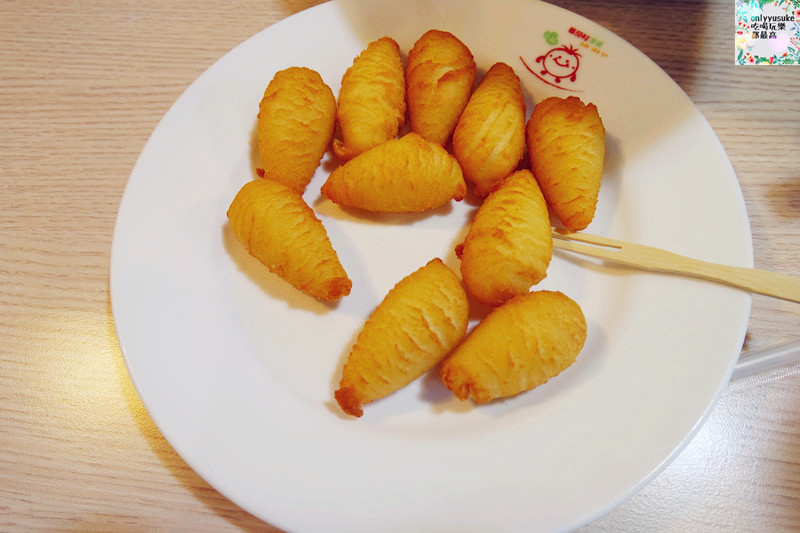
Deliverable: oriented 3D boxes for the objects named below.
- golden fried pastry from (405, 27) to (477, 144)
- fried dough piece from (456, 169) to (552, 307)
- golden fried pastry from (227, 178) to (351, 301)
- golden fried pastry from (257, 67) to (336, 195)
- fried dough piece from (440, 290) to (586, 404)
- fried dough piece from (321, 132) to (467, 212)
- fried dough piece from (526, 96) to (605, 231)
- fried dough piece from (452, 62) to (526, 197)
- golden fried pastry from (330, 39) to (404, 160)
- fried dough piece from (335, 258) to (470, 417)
[{"bbox_3d":[0.018,-0.080,0.242,0.032,0.029,0.061,0,78,5],"label":"golden fried pastry"},{"bbox_3d":[0.043,-0.013,0.216,0.034,0.030,0.063,16,68,11],"label":"fried dough piece"},{"bbox_3d":[-0.047,-0.011,0.224,0.032,0.029,0.069,-42,69,-13],"label":"golden fried pastry"},{"bbox_3d":[-0.047,-0.063,0.245,0.034,0.031,0.066,-2,69,4],"label":"golden fried pastry"},{"bbox_3d":[0.043,0.030,0.198,0.059,0.029,0.032,-26,67,-7],"label":"fried dough piece"},{"bbox_3d":[-0.003,-0.041,0.232,0.063,0.031,0.034,-3,66,3],"label":"fried dough piece"},{"bbox_3d":[0.070,-0.045,0.228,0.031,0.028,0.065,1,66,5],"label":"fried dough piece"},{"bbox_3d":[0.040,-0.061,0.237,0.031,0.028,0.067,8,72,8],"label":"fried dough piece"},{"bbox_3d":[-0.013,-0.078,0.247,0.030,0.027,0.065,11,75,9],"label":"golden fried pastry"},{"bbox_3d":[0.002,0.026,0.203,0.033,0.029,0.071,30,72,16],"label":"fried dough piece"}]

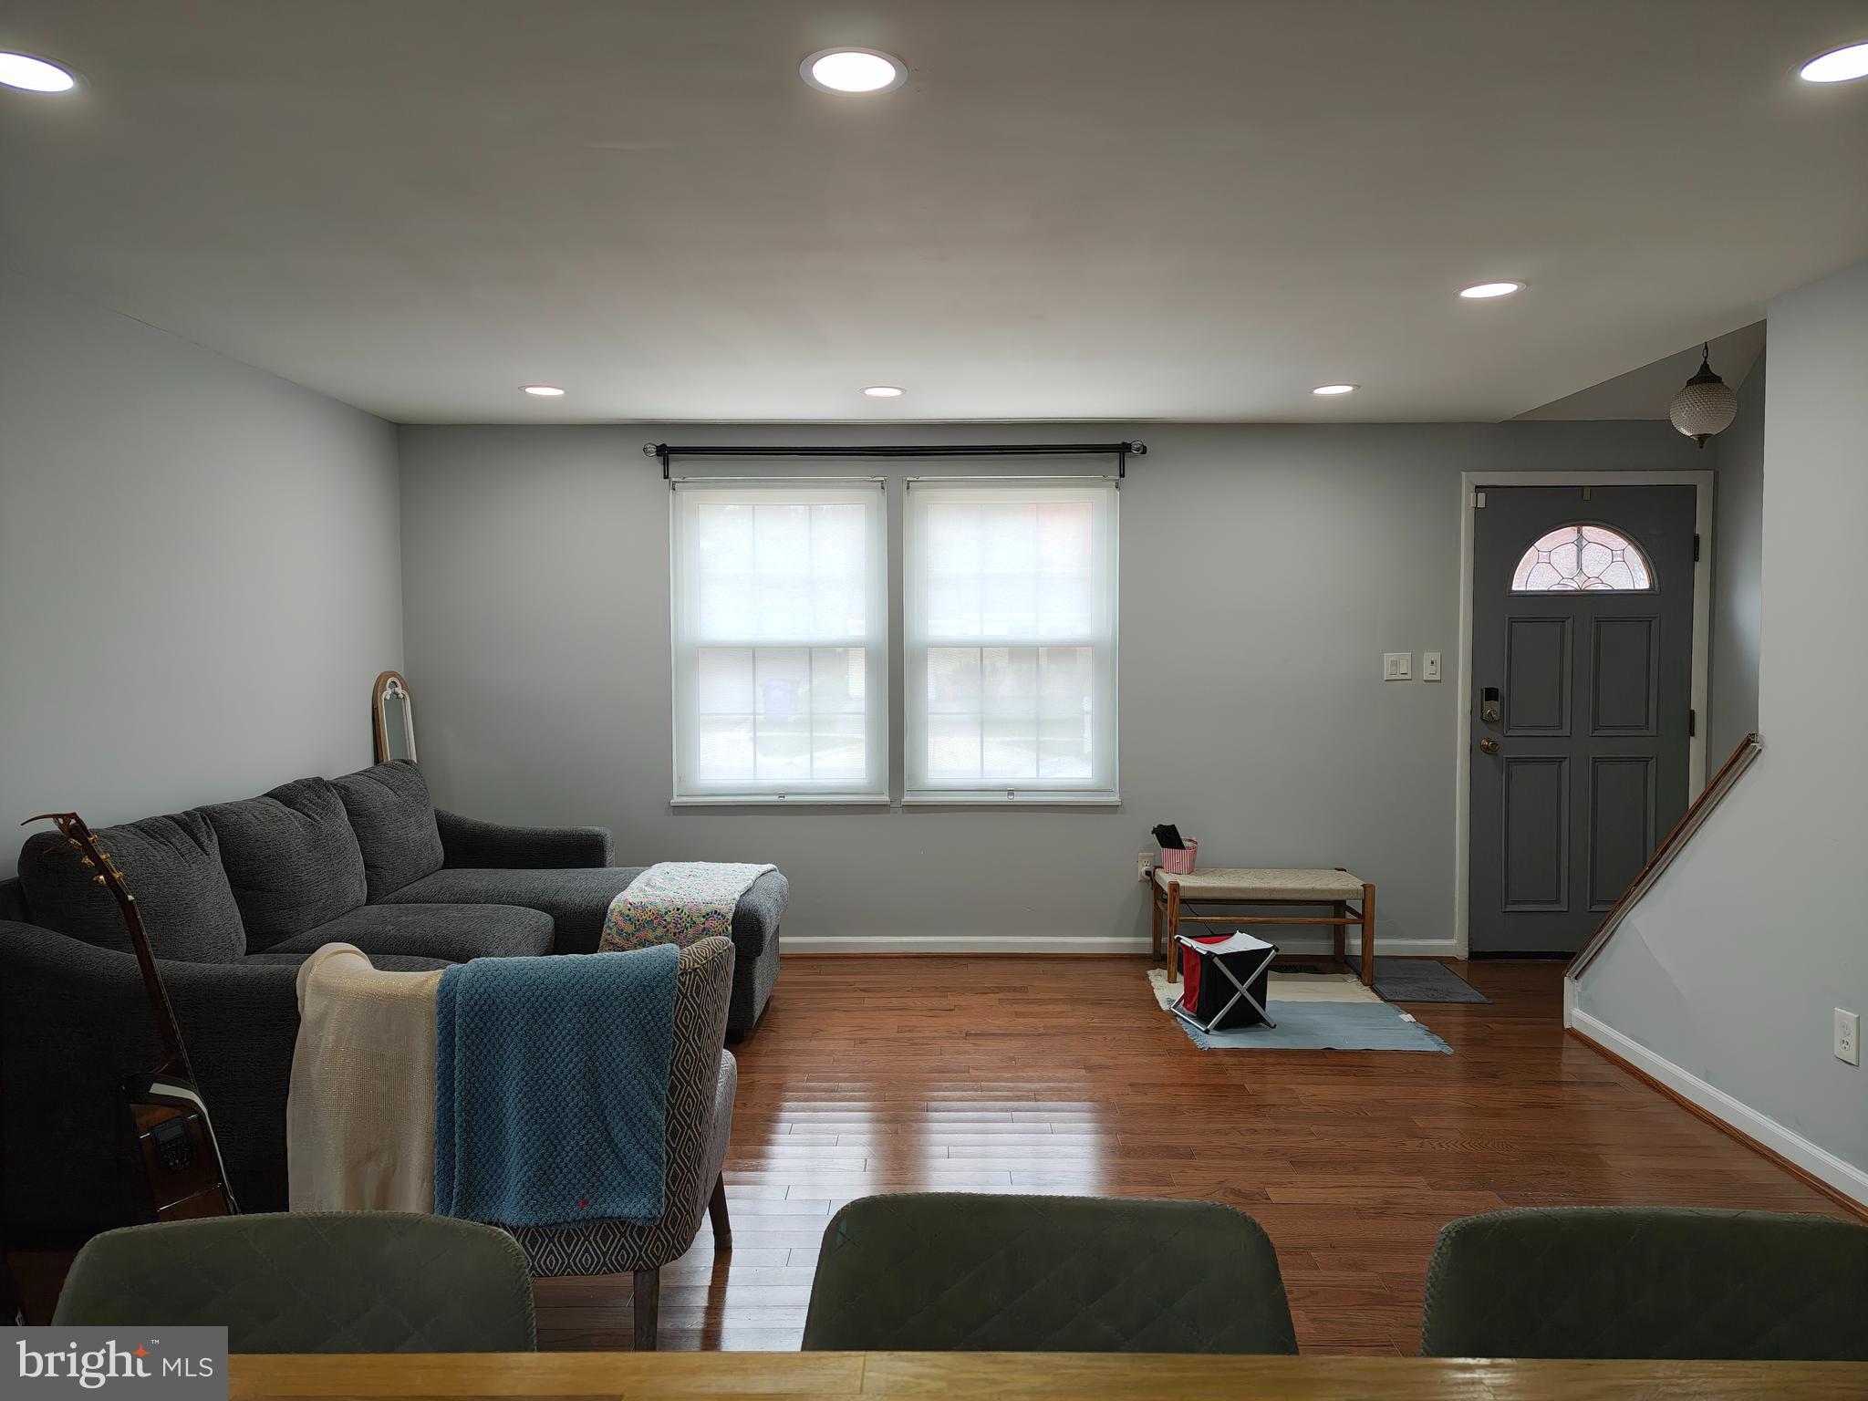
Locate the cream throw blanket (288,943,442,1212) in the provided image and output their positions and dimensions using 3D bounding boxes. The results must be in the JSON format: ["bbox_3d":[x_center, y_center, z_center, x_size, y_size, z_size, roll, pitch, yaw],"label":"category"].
[{"bbox_3d":[-1.015,0.662,2.330,0.255,0.480,0.230,0,3,0],"label":"cream throw blanket"}]

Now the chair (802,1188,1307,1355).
[{"bbox_3d":[0.100,0.933,1.072,0.500,0.840,0.570,0,3,3],"label":"chair"}]

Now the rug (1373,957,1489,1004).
[{"bbox_3d":[1.934,1.117,5.218,0.382,0.010,0.687,0,3,0],"label":"rug"}]

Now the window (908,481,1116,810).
[{"bbox_3d":[0.330,-0.251,5.474,0.901,1.356,0.060,0,3,0],"label":"window"}]

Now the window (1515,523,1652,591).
[{"bbox_3d":[2.742,-0.600,5.475,0.605,0.292,0.040,0,3,0],"label":"window"}]

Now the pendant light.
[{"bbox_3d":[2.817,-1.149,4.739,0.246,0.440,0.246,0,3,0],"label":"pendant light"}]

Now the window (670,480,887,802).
[{"bbox_3d":[-0.652,-0.249,5.460,0.918,1.360,0.100,0,3,0],"label":"window"}]

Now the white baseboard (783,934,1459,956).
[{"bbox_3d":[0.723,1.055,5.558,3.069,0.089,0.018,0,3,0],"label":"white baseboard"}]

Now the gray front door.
[{"bbox_3d":[2.764,0.087,5.513,0.938,2.009,0.055,0,3,0],"label":"gray front door"}]

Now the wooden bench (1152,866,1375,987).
[{"bbox_3d":[1.325,0.906,5.249,0.810,0.400,0.420,0,3,0],"label":"wooden bench"}]

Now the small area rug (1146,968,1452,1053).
[{"bbox_3d":[1.295,1.123,4.764,0.820,0.012,1.030,0,3,0],"label":"small area rug"}]

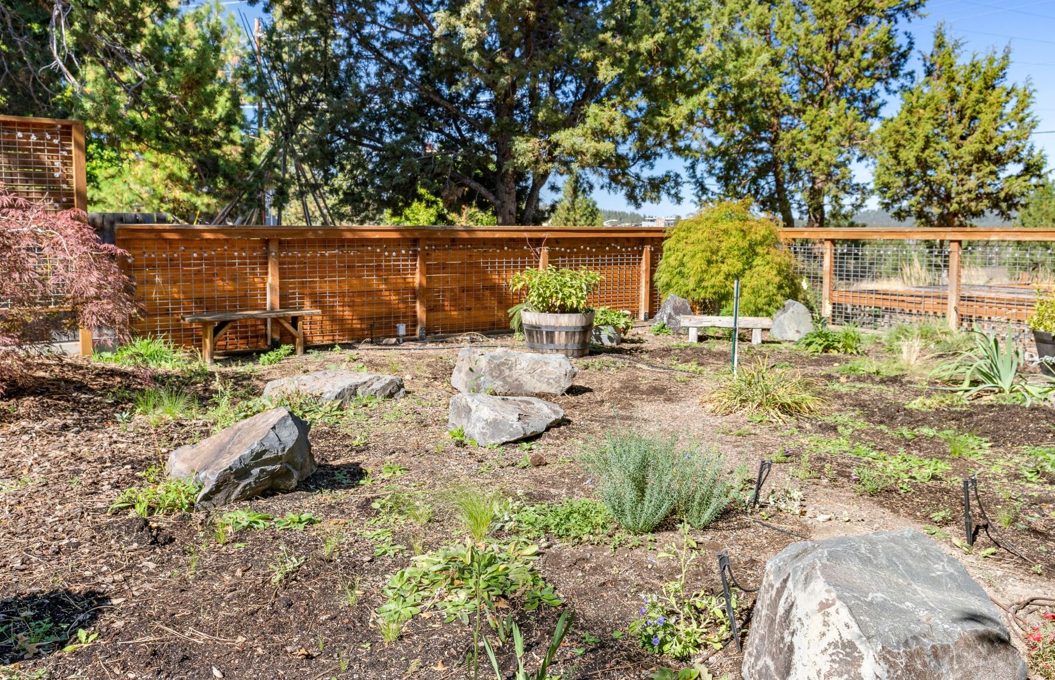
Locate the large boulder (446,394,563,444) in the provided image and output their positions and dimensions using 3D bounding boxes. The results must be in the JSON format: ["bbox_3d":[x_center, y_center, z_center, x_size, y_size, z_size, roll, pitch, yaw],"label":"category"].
[{"bbox_3d":[-0.127,0.404,4.246,0.640,0.220,0.460,-1,7,-8],"label":"large boulder"}]

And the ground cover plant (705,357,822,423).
[{"bbox_3d":[1.517,0.281,4.842,0.700,0.290,0.640,2,8,16],"label":"ground cover plant"}]

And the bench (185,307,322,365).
[{"bbox_3d":[-2.367,-0.033,6.554,1.080,0.410,0.300,-4,9,-31],"label":"bench"}]

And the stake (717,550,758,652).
[{"bbox_3d":[0.562,0.710,2.023,0.095,0.265,0.060,2,8,15],"label":"stake"}]

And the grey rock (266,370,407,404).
[{"bbox_3d":[-1.311,0.301,5.180,0.930,0.150,0.450,0,7,-3],"label":"grey rock"}]

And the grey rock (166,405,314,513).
[{"bbox_3d":[-1.293,0.468,3.419,0.570,0.335,0.470,-5,9,-35],"label":"grey rock"}]

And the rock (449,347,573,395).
[{"bbox_3d":[-0.091,0.212,5.393,0.860,0.265,0.450,0,7,3],"label":"rock"}]

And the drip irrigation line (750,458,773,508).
[{"bbox_3d":[0.952,0.585,3.087,0.080,0.200,0.050,2,8,15],"label":"drip irrigation line"}]

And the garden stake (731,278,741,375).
[{"bbox_3d":[1.594,-0.100,5.812,0.042,0.760,0.040,2,8,15],"label":"garden stake"}]

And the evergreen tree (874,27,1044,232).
[{"bbox_3d":[10.194,-4.461,18.000,3.800,5.800,3.600,4,8,29],"label":"evergreen tree"}]

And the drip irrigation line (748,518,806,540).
[{"bbox_3d":[0.941,0.705,2.894,0.025,0.020,0.257,-6,9,-38],"label":"drip irrigation line"}]

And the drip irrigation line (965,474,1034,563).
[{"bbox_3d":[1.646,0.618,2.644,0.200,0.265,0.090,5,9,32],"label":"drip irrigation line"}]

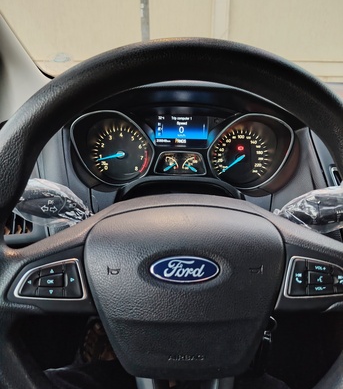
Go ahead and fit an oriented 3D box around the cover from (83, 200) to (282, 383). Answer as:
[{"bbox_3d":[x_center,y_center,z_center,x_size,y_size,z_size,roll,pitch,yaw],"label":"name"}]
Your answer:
[{"bbox_3d":[0.011,0.081,0.277,0.171,0.148,0.052,0,-2,0],"label":"cover"}]

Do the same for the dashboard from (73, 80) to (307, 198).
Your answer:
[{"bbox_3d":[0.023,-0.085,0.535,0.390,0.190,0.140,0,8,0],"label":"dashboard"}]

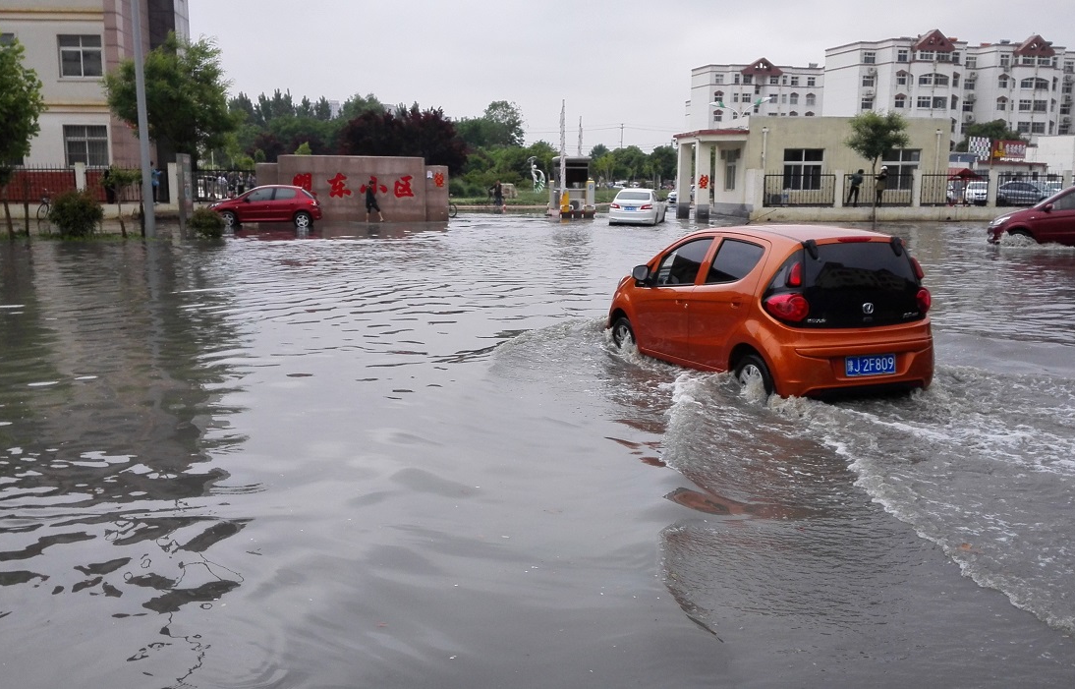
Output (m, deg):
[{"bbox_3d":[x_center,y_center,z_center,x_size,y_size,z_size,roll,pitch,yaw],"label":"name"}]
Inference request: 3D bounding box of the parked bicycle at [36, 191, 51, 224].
[{"bbox_3d":[-18.411,-5.302,34.735,0.550,1.060,1.650,6,11,29],"label":"parked bicycle"}]

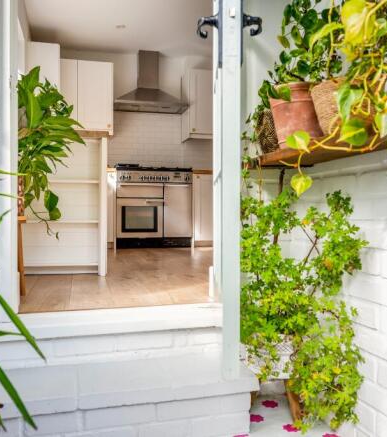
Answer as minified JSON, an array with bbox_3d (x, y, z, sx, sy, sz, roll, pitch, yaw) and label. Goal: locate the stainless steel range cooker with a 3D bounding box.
[{"bbox_3d":[-0.516,-0.110,5.409,0.900,0.930,0.610,0,0,-13],"label":"stainless steel range cooker"}]

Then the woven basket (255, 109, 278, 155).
[{"bbox_3d":[0.316,-0.305,1.598,0.165,0.155,0.165,0,0,-13],"label":"woven basket"}]

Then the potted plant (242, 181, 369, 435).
[{"bbox_3d":[0.335,0.260,1.460,0.390,0.750,0.350,0,0,-13],"label":"potted plant"}]

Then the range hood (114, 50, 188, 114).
[{"bbox_3d":[-0.528,-1.730,5.458,0.900,0.690,0.480,0,0,-13],"label":"range hood"}]

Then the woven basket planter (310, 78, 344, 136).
[{"bbox_3d":[0.437,-0.299,1.245,0.190,0.148,0.190,0,0,-13],"label":"woven basket planter"}]

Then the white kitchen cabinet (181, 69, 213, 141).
[{"bbox_3d":[0.105,-1.432,5.687,0.420,0.875,0.340,0,0,-13],"label":"white kitchen cabinet"}]

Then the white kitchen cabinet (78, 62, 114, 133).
[{"bbox_3d":[-1.200,-1.432,5.373,0.415,0.870,0.340,0,0,-13],"label":"white kitchen cabinet"}]

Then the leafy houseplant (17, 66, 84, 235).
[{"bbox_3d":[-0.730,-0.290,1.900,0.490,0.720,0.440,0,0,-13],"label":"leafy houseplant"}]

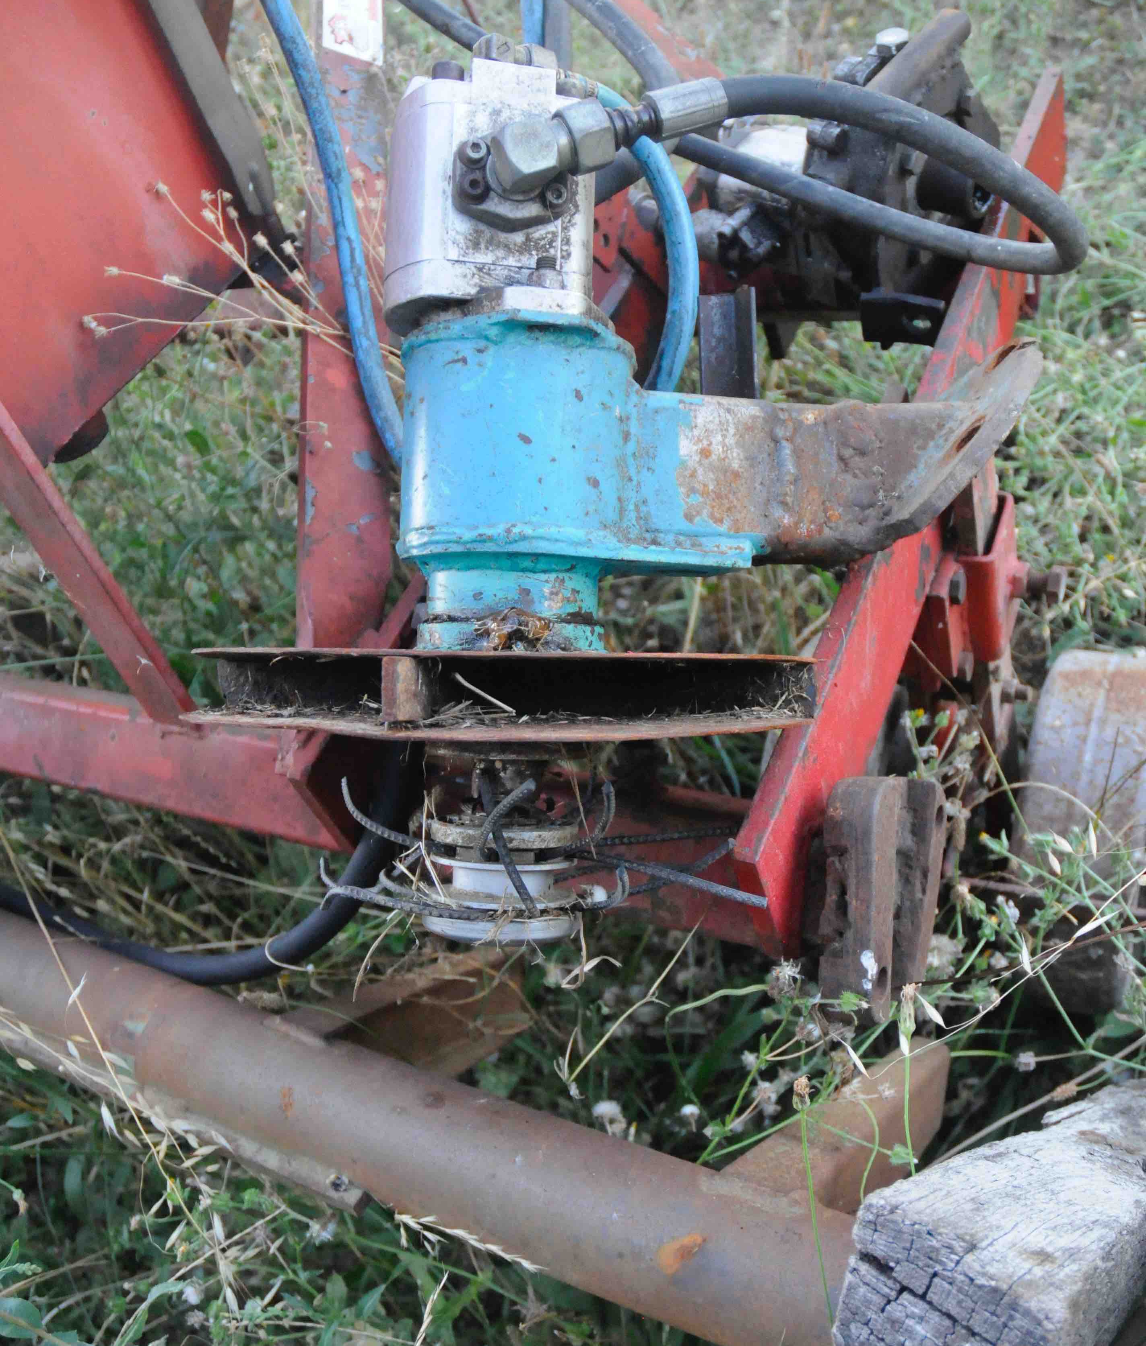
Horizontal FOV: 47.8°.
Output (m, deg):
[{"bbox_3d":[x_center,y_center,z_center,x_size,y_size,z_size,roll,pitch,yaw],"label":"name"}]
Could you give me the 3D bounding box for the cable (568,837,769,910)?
[{"bbox_3d":[0.055,0.107,0.695,0.043,0.040,0.140,0,0,-43],"label":"cable"}]

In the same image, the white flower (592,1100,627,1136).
[{"bbox_3d":[0.024,0.303,0.880,0.024,0.021,0.022,0,36,0],"label":"white flower"}]

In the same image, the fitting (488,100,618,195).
[{"bbox_3d":[-0.010,-0.269,0.660,0.064,0.038,0.045,-22,6,-14],"label":"fitting"}]

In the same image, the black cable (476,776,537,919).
[{"bbox_3d":[-0.035,0.090,0.680,0.034,0.077,0.040,0,0,0],"label":"black cable"}]

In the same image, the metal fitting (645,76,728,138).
[{"bbox_3d":[0.060,-0.300,0.685,0.041,0.025,0.025,-22,6,-14],"label":"metal fitting"}]

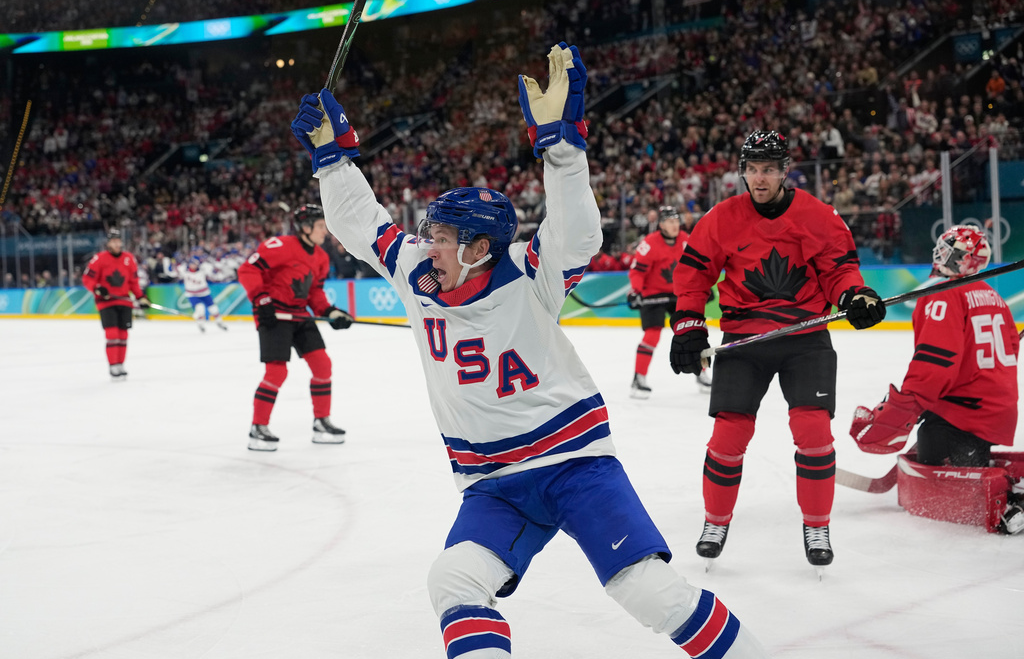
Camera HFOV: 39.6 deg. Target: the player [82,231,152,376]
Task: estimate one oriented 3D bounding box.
[{"bbox_3d":[-5.144,-0.325,18.500,0.820,1.940,0.500,-3,3,-22],"label":"player"}]

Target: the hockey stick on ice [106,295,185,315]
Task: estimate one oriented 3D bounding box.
[{"bbox_3d":[-4.728,-0.330,18.400,1.500,0.200,0.070,13,-3,-21],"label":"hockey stick on ice"}]

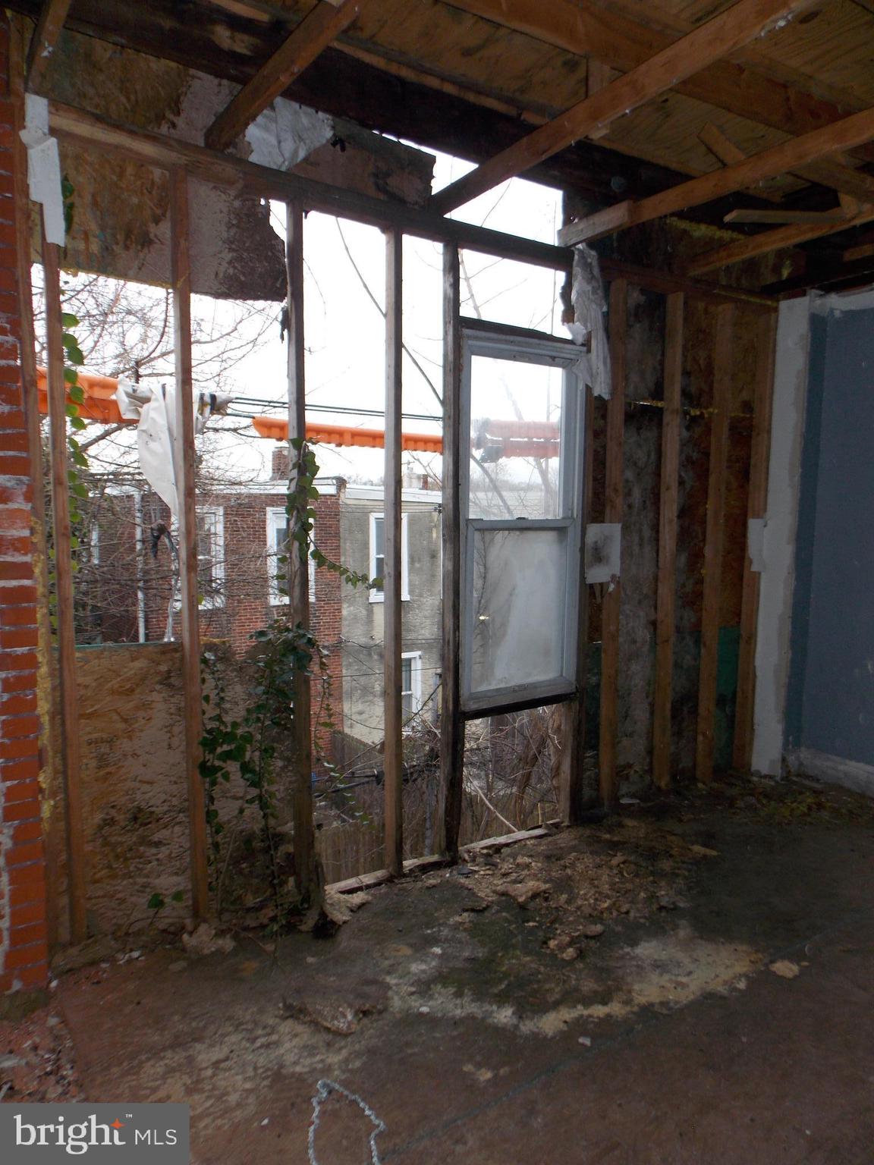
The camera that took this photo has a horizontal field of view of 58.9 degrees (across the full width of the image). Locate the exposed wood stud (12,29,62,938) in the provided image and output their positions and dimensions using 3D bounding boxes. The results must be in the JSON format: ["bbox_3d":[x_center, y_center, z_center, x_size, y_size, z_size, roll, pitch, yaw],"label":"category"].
[{"bbox_3d":[-1.269,-0.217,2.444,0.039,2.870,0.088,-4,7,-33],"label":"exposed wood stud"}]

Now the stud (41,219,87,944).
[{"bbox_3d":[-1.204,-0.061,2.503,0.038,2.558,0.088,-4,7,-33],"label":"stud"}]

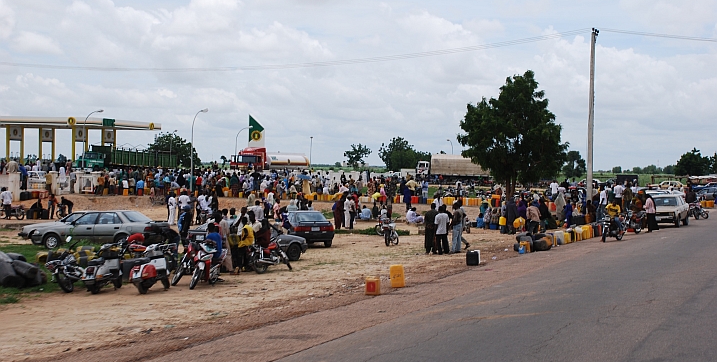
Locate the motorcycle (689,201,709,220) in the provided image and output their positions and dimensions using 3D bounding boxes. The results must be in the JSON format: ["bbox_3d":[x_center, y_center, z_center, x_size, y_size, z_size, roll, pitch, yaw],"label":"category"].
[{"bbox_3d":[18.751,1.622,62.500,0.720,1.050,1.900,1,1,-37],"label":"motorcycle"}]

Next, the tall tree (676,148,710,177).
[{"bbox_3d":[61.710,-2.698,210.000,6.700,7.200,6.500,1,1,0],"label":"tall tree"}]

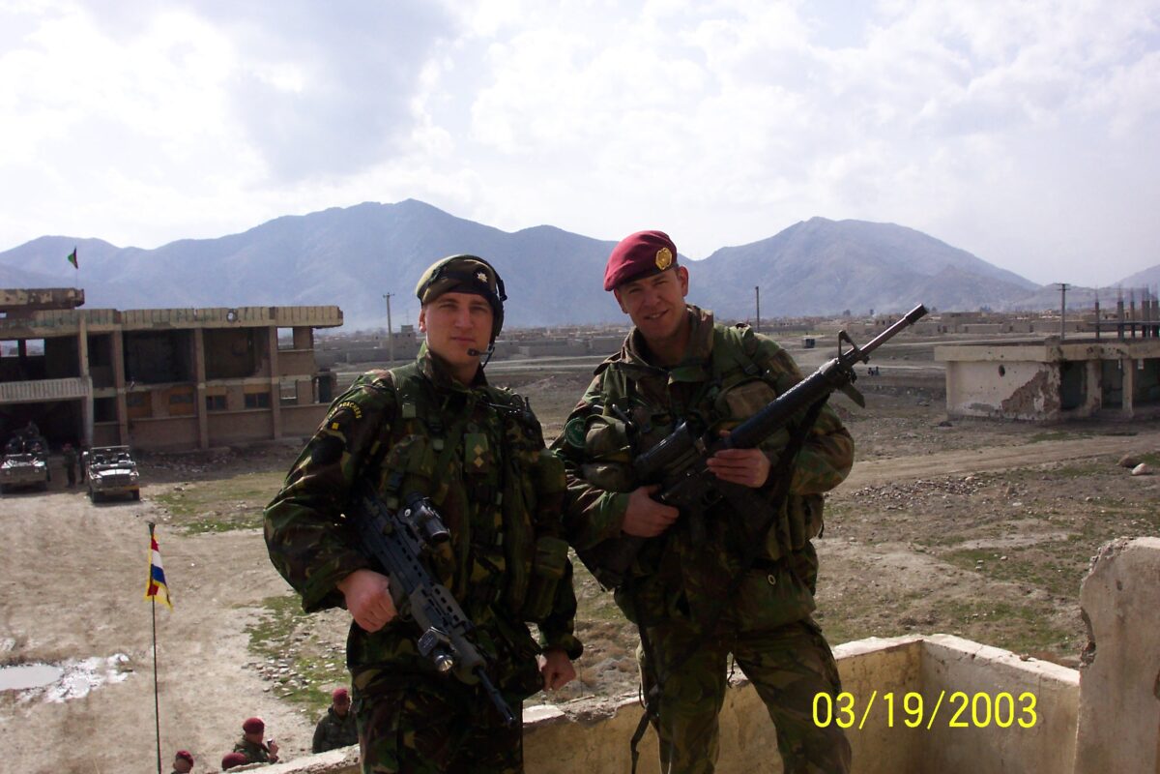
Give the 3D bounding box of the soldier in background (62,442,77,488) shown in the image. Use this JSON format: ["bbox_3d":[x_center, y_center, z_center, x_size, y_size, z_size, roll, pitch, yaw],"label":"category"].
[{"bbox_3d":[-19.669,3.002,43.500,0.500,1.790,0.400,0,4,30],"label":"soldier in background"}]

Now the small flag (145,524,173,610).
[{"bbox_3d":[-4.106,1.759,11.000,0.240,0.800,0.120,-3,4,-21],"label":"small flag"}]

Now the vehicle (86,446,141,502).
[{"bbox_3d":[-17.025,3.041,41.015,1.700,1.850,4.300,-4,4,-25],"label":"vehicle"}]

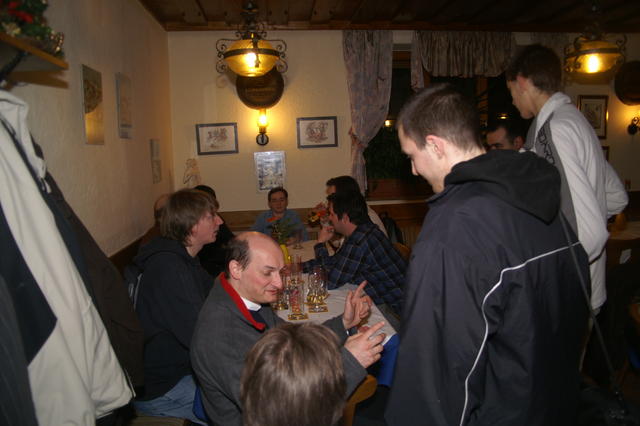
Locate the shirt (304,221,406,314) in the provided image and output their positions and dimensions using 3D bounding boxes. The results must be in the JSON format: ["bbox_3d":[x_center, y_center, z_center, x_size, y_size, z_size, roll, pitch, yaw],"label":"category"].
[{"bbox_3d":[0.233,0.354,2.714,0.560,0.600,0.500,0,8,9],"label":"shirt"}]

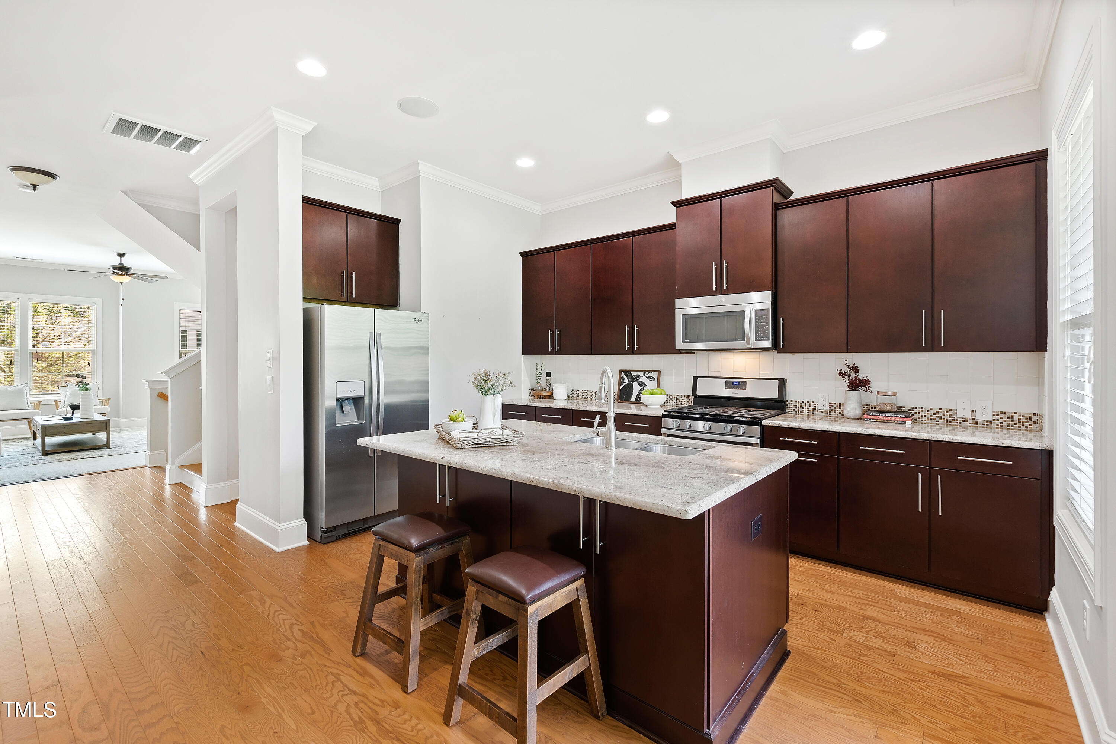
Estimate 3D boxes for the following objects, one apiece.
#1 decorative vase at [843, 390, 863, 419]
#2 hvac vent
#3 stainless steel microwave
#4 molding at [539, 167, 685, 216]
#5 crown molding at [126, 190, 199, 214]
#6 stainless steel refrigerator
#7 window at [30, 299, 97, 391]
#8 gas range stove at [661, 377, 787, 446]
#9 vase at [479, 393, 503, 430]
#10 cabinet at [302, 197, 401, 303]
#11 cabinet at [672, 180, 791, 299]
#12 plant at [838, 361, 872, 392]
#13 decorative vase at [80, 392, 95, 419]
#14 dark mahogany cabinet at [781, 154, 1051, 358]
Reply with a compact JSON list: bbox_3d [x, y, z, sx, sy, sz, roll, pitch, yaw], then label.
[{"bbox_3d":[2.052,0.219,3.228,0.120,0.195,0.120,1,1,40],"label":"decorative vase"},{"bbox_3d":[-3.124,-1.836,3.625,0.427,0.031,0.548,1,1,40],"label":"hvac vent"},{"bbox_3d":[1.445,-0.401,3.908,0.784,0.433,0.430,1,1,41],"label":"stainless steel microwave"},{"bbox_3d":[0.501,-1.845,4.776,1.870,0.088,0.083,1,1,40],"label":"molding"},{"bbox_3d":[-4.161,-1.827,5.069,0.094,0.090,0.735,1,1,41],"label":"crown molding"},{"bbox_3d":[-1.684,0.375,3.972,0.790,1.751,0.897,1,1,41],"label":"stainless steel refrigerator"},{"bbox_3d":[-9.174,-0.411,8.637,0.102,1.707,0.865,1,1,40],"label":"window"},{"bbox_3d":[1.320,0.657,3.728,0.777,1.202,0.674,1,1,40],"label":"gas range stove"},{"bbox_3d":[-0.405,0.227,2.715,0.150,0.213,0.122,1,1,37],"label":"vase"},{"bbox_3d":[-1.955,-1.037,4.151,0.340,0.833,0.991,1,1,40],"label":"cabinet"},{"bbox_3d":[1.452,-1.023,3.877,0.853,0.808,0.455,1,1,41],"label":"cabinet"},{"bbox_3d":[2.061,0.030,3.228,0.205,0.212,0.155,1,1,40],"label":"plant"},{"bbox_3d":[-7.248,0.510,7.158,0.146,0.400,0.146,1,1,41],"label":"decorative vase"},{"bbox_3d":[2.314,-0.694,3.194,1.430,1.128,0.365,1,1,41],"label":"dark mahogany cabinet"}]

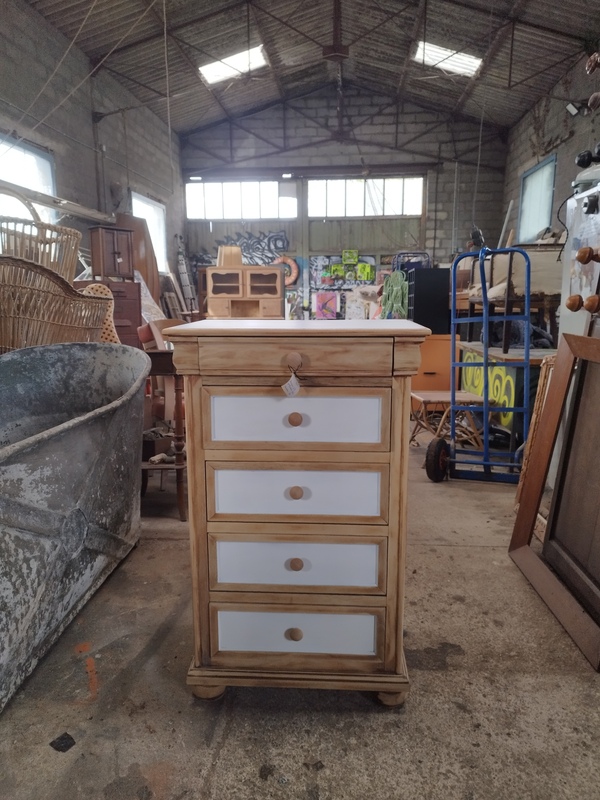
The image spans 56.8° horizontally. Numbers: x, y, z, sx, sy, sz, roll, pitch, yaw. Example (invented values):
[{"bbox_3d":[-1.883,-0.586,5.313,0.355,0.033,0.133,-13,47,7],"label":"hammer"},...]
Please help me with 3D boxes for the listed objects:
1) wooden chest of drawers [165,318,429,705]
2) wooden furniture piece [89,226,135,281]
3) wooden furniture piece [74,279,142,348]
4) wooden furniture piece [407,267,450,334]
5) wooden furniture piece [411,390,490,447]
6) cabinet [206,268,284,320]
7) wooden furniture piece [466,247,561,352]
[{"bbox_3d":[0.001,0.307,1.621,0.644,1.049,0.405,1,12,3],"label":"wooden chest of drawers"},{"bbox_3d":[-1.684,-1.295,4.981,0.205,0.465,0.331,11,16,43],"label":"wooden furniture piece"},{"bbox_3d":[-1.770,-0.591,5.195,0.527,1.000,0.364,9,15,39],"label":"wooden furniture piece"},{"bbox_3d":[1.176,-0.899,5.072,0.309,0.566,0.500,1,12,5],"label":"wooden furniture piece"},{"bbox_3d":[1.084,0.154,4.078,0.470,0.362,0.420,-1,12,-4],"label":"wooden furniture piece"},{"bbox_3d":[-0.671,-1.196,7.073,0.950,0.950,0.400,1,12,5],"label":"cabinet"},{"bbox_3d":[1.539,-0.709,3.918,0.420,0.670,0.870,1,12,4],"label":"wooden furniture piece"}]

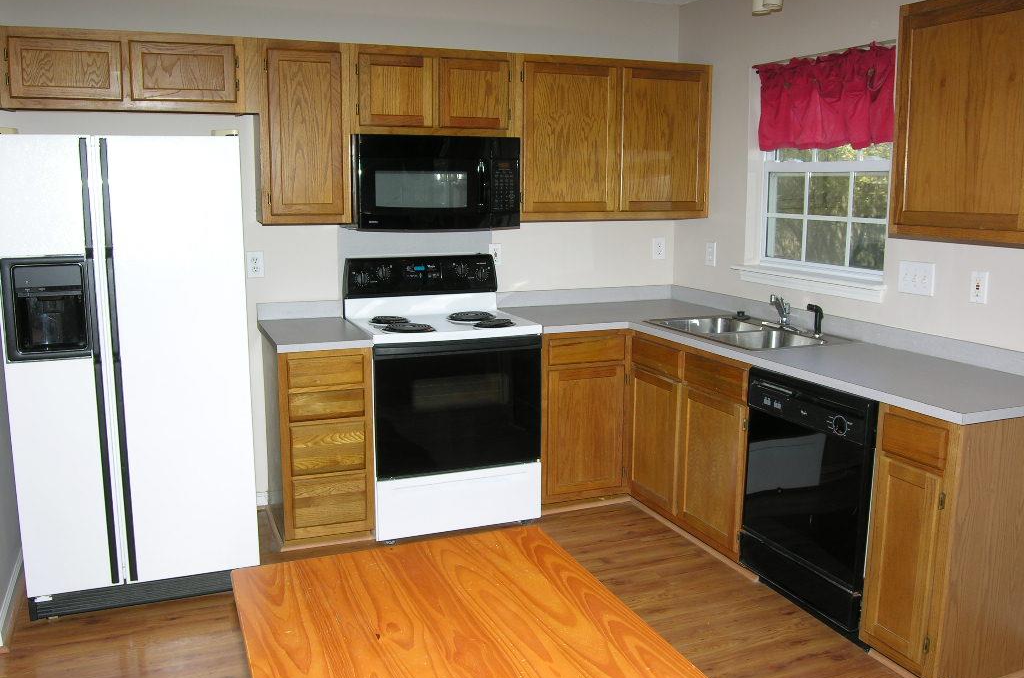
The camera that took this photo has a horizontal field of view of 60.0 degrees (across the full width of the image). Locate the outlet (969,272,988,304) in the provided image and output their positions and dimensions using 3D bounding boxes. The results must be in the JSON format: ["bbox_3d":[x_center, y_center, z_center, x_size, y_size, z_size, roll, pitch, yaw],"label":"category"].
[{"bbox_3d":[1.630,-0.180,3.096,0.008,0.109,0.071,-4,11,-23],"label":"outlet"}]

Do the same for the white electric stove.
[{"bbox_3d":[-0.327,0.236,4.082,0.761,1.182,0.665,-4,11,-23],"label":"white electric stove"}]

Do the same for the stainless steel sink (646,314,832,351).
[{"bbox_3d":[0.994,0.050,3.827,0.547,0.182,0.820,-4,11,-23],"label":"stainless steel sink"}]

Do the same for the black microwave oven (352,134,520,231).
[{"bbox_3d":[-0.376,-0.712,4.053,0.756,0.410,0.400,-4,11,-23],"label":"black microwave oven"}]

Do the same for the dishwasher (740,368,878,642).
[{"bbox_3d":[1.276,0.546,3.216,0.620,0.855,0.603,-4,11,-23],"label":"dishwasher"}]

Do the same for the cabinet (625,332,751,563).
[{"bbox_3d":[1.003,0.422,3.902,0.620,0.845,0.875,-4,11,-23],"label":"cabinet"}]

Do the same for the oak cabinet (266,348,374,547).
[{"bbox_3d":[-0.866,0.413,3.918,0.375,0.845,0.620,-4,11,-23],"label":"oak cabinet"}]

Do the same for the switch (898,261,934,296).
[{"bbox_3d":[1.524,-0.226,3.341,0.008,0.116,0.163,-4,11,-23],"label":"switch"}]

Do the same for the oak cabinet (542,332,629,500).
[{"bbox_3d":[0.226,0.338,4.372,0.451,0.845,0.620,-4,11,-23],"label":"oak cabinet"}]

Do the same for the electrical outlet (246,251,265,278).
[{"bbox_3d":[-1.154,-0.336,4.001,0.071,0.115,0.008,-4,11,-23],"label":"electrical outlet"}]

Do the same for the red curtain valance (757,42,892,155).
[{"bbox_3d":[1.312,-1.010,3.777,0.075,0.388,0.860,-4,11,-23],"label":"red curtain valance"}]

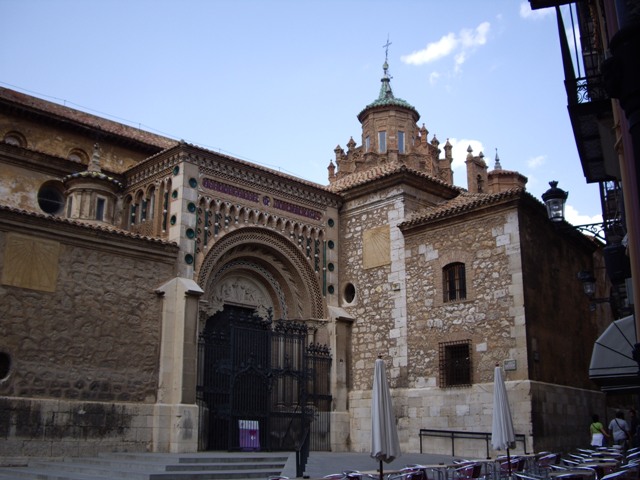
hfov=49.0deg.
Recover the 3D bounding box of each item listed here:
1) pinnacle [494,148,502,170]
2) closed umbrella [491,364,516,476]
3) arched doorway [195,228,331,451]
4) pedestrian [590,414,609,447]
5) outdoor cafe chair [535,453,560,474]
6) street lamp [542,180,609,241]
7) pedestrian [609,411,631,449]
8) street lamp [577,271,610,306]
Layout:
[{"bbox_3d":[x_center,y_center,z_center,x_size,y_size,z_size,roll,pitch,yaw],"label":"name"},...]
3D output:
[{"bbox_3d":[9.374,-4.213,37.000,0.420,1.240,0.420,14,-21,-41],"label":"pinnacle"},{"bbox_3d":[3.318,3.459,12.573,0.440,2.420,0.440,-2,-16,0],"label":"closed umbrella"},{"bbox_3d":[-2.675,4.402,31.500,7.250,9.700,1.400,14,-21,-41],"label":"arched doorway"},{"bbox_3d":[8.781,6.305,21.980,0.500,1.630,0.320,-7,-17,25],"label":"pedestrian"},{"bbox_3d":[5.236,5.216,15.897,0.580,0.760,0.560,14,-21,-41],"label":"outdoor cafe chair"},{"bbox_3d":[4.749,-0.580,13.137,1.120,1.200,0.500,-7,-17,23],"label":"street lamp"},{"bbox_3d":[9.305,6.170,21.563,0.560,1.750,0.340,-7,-17,25],"label":"pedestrian"},{"bbox_3d":[7.974,1.413,20.141,1.020,1.120,0.500,-7,-17,23],"label":"street lamp"}]

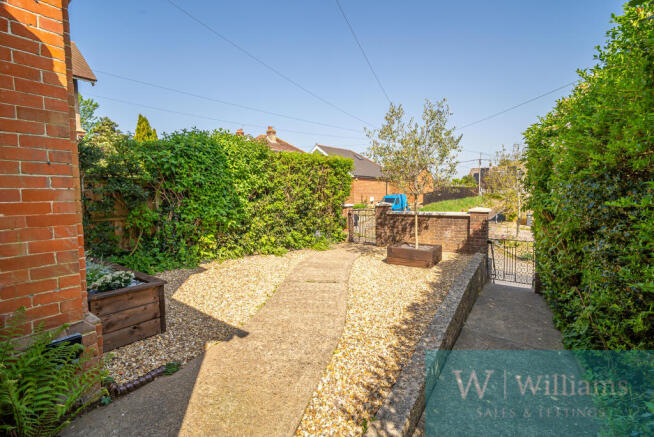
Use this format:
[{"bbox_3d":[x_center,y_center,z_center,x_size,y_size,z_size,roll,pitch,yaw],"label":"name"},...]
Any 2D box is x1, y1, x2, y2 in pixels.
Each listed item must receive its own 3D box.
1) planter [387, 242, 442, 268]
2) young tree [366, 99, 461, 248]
[{"bbox_3d":[1.729,0.699,5.678,0.820,0.300,0.820,2,5,34],"label":"planter"},{"bbox_3d":[1.659,-0.848,5.577,1.750,2.900,1.750,2,5,34],"label":"young tree"}]

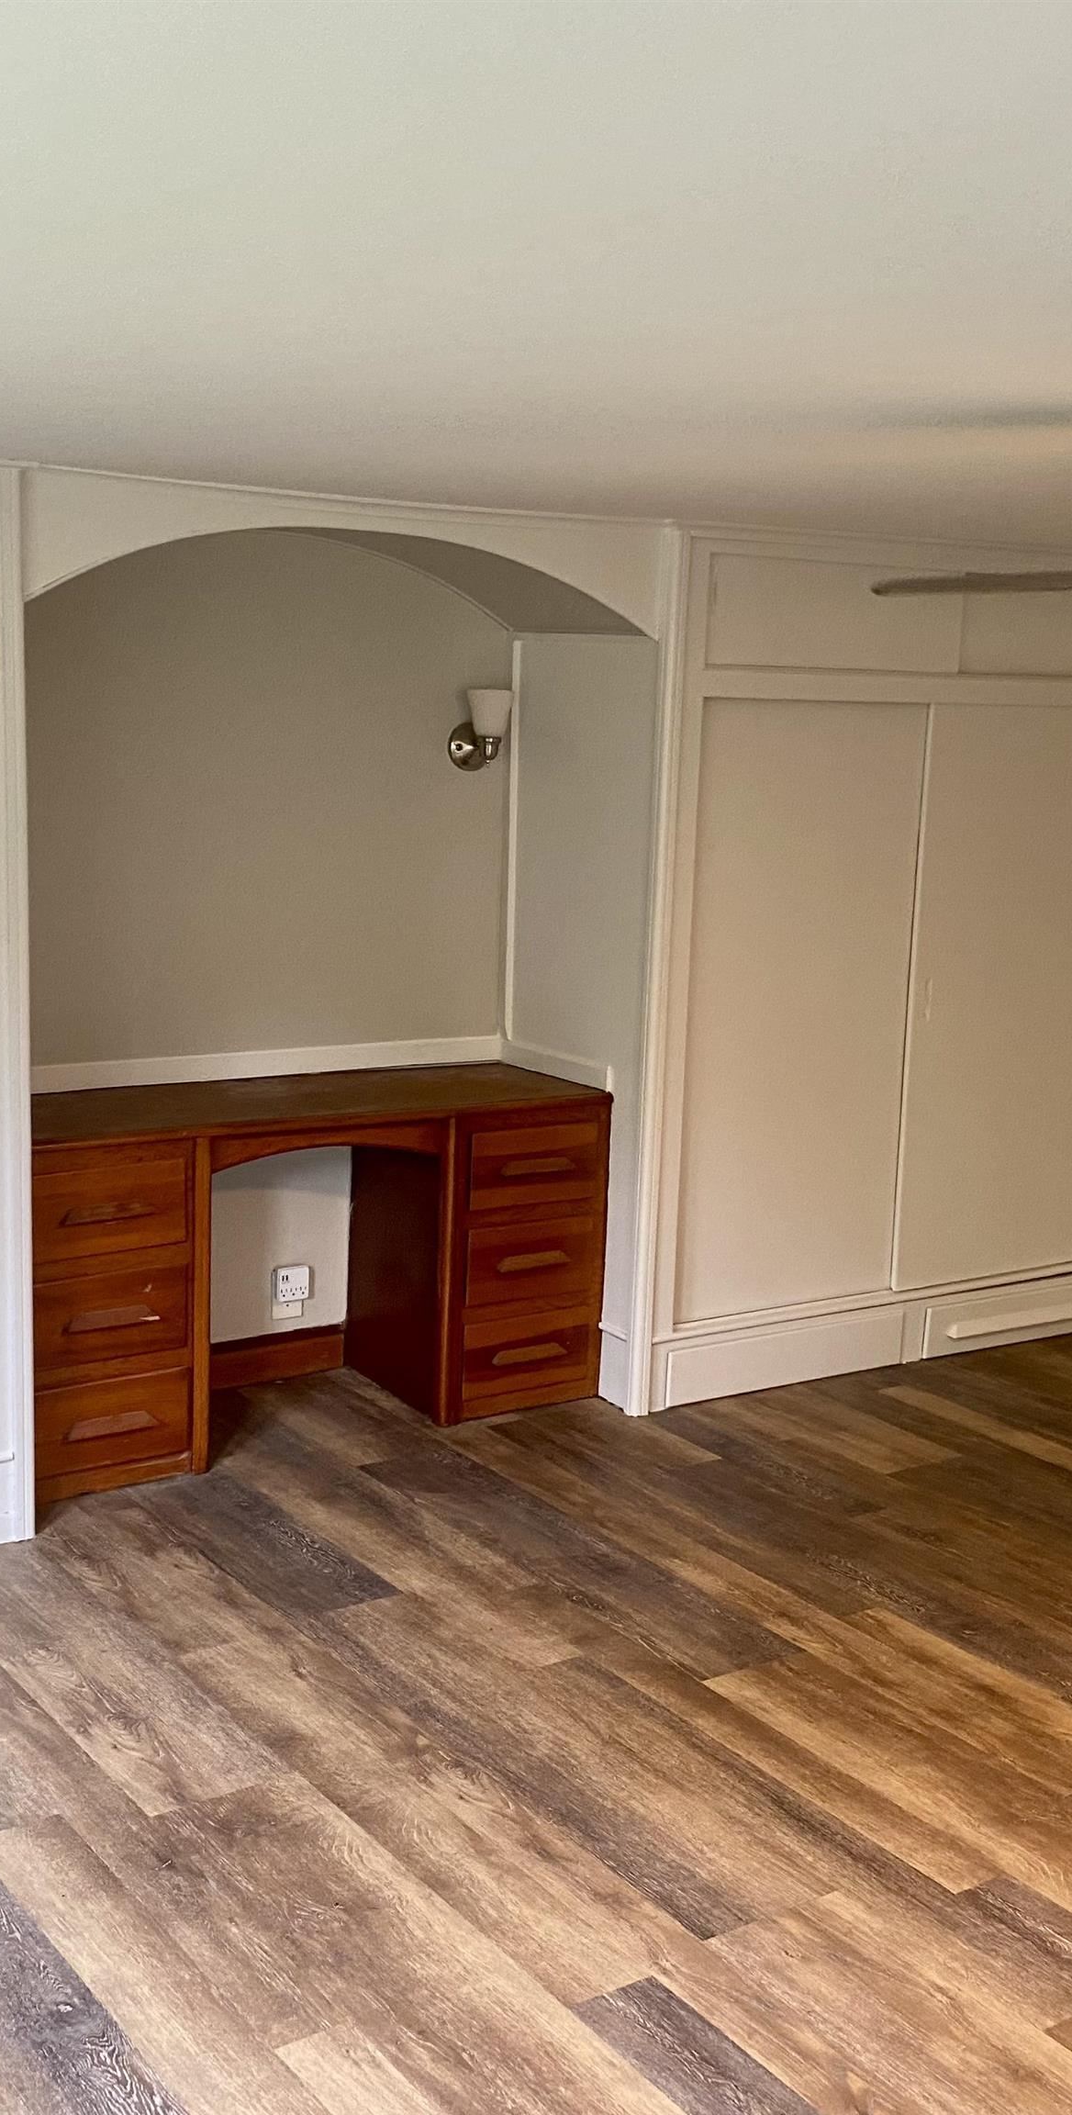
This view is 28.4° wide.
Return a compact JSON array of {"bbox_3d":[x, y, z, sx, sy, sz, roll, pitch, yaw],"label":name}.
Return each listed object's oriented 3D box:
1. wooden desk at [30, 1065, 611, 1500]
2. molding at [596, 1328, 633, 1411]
[{"bbox_3d":[-0.614,0.474,4.964,1.531,0.755,0.549,-4,11,-33],"label":"wooden desk"},{"bbox_3d":[0.205,0.759,5.157,0.019,0.184,0.140,-5,12,-35],"label":"molding"}]

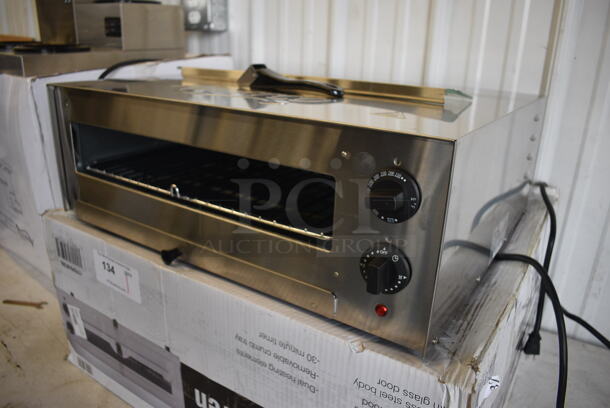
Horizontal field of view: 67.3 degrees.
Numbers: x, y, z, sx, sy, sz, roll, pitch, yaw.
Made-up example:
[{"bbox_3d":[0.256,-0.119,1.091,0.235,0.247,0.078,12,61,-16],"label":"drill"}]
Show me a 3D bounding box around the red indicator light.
[{"bbox_3d":[0.072,0.099,0.425,0.013,0.013,0.006,14,22,31],"label":"red indicator light"}]

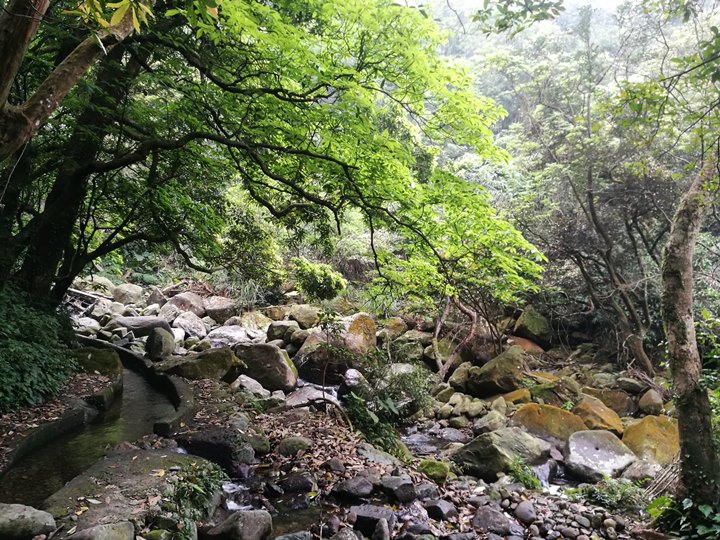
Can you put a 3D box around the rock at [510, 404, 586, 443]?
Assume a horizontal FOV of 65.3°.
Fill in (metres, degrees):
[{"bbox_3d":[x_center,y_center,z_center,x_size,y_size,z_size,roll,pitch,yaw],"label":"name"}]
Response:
[{"bbox_3d":[2.115,1.739,6.300,0.860,0.460,0.650,1,3,19],"label":"rock"}]

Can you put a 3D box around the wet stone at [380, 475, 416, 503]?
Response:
[{"bbox_3d":[0.288,1.634,4.200,0.260,0.170,0.220,0,2,4],"label":"wet stone"}]

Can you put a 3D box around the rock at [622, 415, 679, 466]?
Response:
[{"bbox_3d":[2.718,1.579,5.200,0.550,0.460,0.460,0,5,0],"label":"rock"}]

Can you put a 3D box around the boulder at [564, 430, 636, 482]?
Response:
[{"bbox_3d":[2.291,1.777,5.350,0.680,0.430,0.520,1,3,23],"label":"boulder"}]

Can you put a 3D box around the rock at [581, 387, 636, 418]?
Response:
[{"bbox_3d":[3.319,1.769,7.500,0.740,0.370,0.550,1,3,24],"label":"rock"}]

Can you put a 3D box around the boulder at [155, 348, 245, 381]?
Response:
[{"bbox_3d":[-2.544,1.482,8.900,1.400,0.480,0.800,-1,4,-16],"label":"boulder"}]

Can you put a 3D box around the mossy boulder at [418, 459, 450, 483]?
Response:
[{"bbox_3d":[0.617,1.664,4.650,0.260,0.160,0.210,0,5,0],"label":"mossy boulder"}]

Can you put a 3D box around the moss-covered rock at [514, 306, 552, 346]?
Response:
[{"bbox_3d":[2.672,0.891,8.700,0.580,0.560,0.520,0,5,0],"label":"moss-covered rock"}]

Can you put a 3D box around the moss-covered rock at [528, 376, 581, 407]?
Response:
[{"bbox_3d":[2.216,1.396,6.400,0.570,0.380,0.450,0,5,0],"label":"moss-covered rock"}]

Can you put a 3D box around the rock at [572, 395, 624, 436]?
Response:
[{"bbox_3d":[2.888,1.762,6.800,0.640,0.480,0.500,1,4,23],"label":"rock"}]

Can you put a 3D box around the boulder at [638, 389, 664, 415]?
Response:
[{"bbox_3d":[4.101,1.850,7.900,0.360,0.360,0.330,2,4,28],"label":"boulder"}]

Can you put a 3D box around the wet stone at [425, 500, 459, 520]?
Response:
[{"bbox_3d":[0.581,1.716,4.000,0.230,0.120,0.180,0,5,0],"label":"wet stone"}]

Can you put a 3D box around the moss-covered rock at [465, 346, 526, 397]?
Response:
[{"bbox_3d":[1.896,1.424,7.800,0.880,0.600,0.750,1,2,14],"label":"moss-covered rock"}]

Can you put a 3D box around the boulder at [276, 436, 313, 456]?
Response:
[{"bbox_3d":[-0.577,1.560,4.950,0.310,0.150,0.240,0,5,0],"label":"boulder"}]

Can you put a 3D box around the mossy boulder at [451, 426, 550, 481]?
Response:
[{"bbox_3d":[1.476,1.938,5.900,1.000,0.530,0.750,1,4,14],"label":"mossy boulder"}]

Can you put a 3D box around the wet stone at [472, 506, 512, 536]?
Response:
[{"bbox_3d":[0.920,1.750,3.900,0.260,0.140,0.200,0,5,0],"label":"wet stone"}]

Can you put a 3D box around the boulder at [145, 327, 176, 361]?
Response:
[{"bbox_3d":[-3.473,1.283,9.800,0.540,0.580,0.500,-1,4,-20],"label":"boulder"}]

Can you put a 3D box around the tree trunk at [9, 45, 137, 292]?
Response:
[{"bbox_3d":[-3.786,-1.302,7.500,0.800,3.200,0.700,19,5,-2],"label":"tree trunk"}]

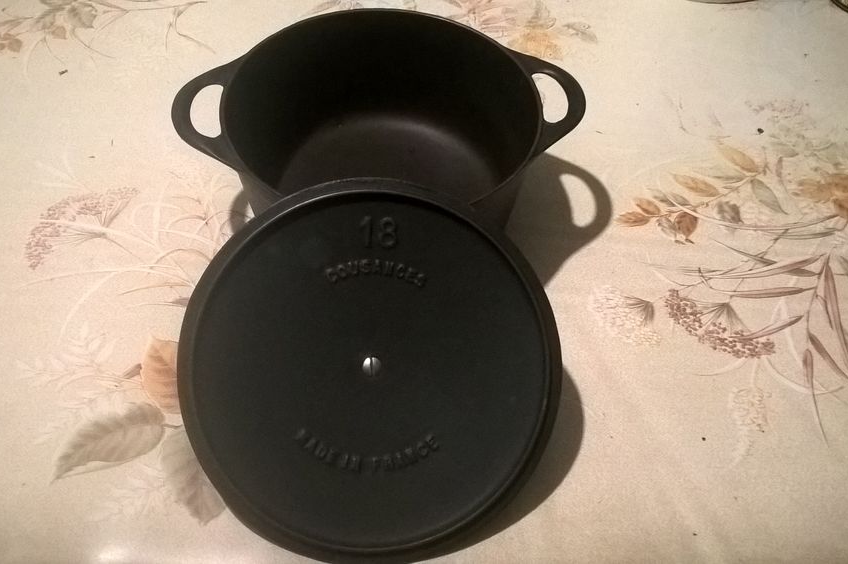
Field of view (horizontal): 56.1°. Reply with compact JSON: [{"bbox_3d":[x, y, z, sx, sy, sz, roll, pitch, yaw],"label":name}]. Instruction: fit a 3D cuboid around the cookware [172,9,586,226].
[{"bbox_3d":[-0.025,-0.078,0.507,0.246,0.092,0.190,-2,53,-3],"label":"cookware"}]

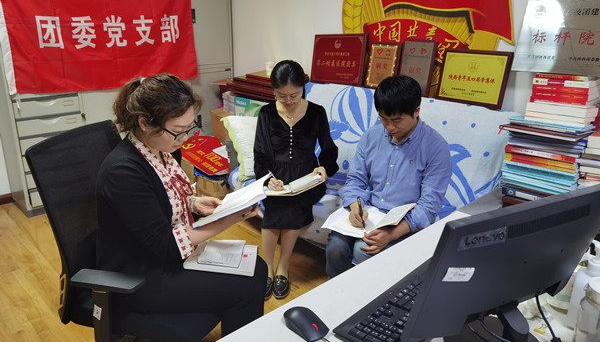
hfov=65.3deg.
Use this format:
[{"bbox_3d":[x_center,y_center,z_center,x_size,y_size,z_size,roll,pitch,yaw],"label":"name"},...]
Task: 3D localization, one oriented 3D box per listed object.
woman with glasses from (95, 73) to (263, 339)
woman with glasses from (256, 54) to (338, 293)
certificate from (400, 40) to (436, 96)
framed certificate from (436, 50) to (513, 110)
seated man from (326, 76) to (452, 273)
[{"bbox_3d":[-0.376,0.285,1.585,0.640,1.220,0.480,3,18,10],"label":"woman with glasses"},{"bbox_3d":[-0.040,0.026,2.457,0.430,1.180,0.600,4,18,12],"label":"woman with glasses"},{"bbox_3d":[0.689,-0.602,2.746,0.204,0.313,0.025,17,18,41],"label":"certificate"},{"bbox_3d":[0.935,-0.501,2.520,0.025,0.281,0.414,-1,15,-35],"label":"framed certificate"},{"bbox_3d":[0.409,0.129,2.163,0.530,1.170,0.700,14,22,36],"label":"seated man"}]

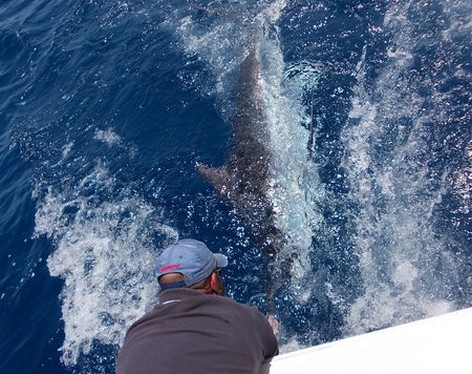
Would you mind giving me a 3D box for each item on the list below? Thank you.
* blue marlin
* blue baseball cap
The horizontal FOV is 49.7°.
[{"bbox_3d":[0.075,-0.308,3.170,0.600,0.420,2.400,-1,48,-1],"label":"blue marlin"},{"bbox_3d":[-0.142,0.210,1.579,0.180,0.130,0.275,-8,16,26],"label":"blue baseball cap"}]

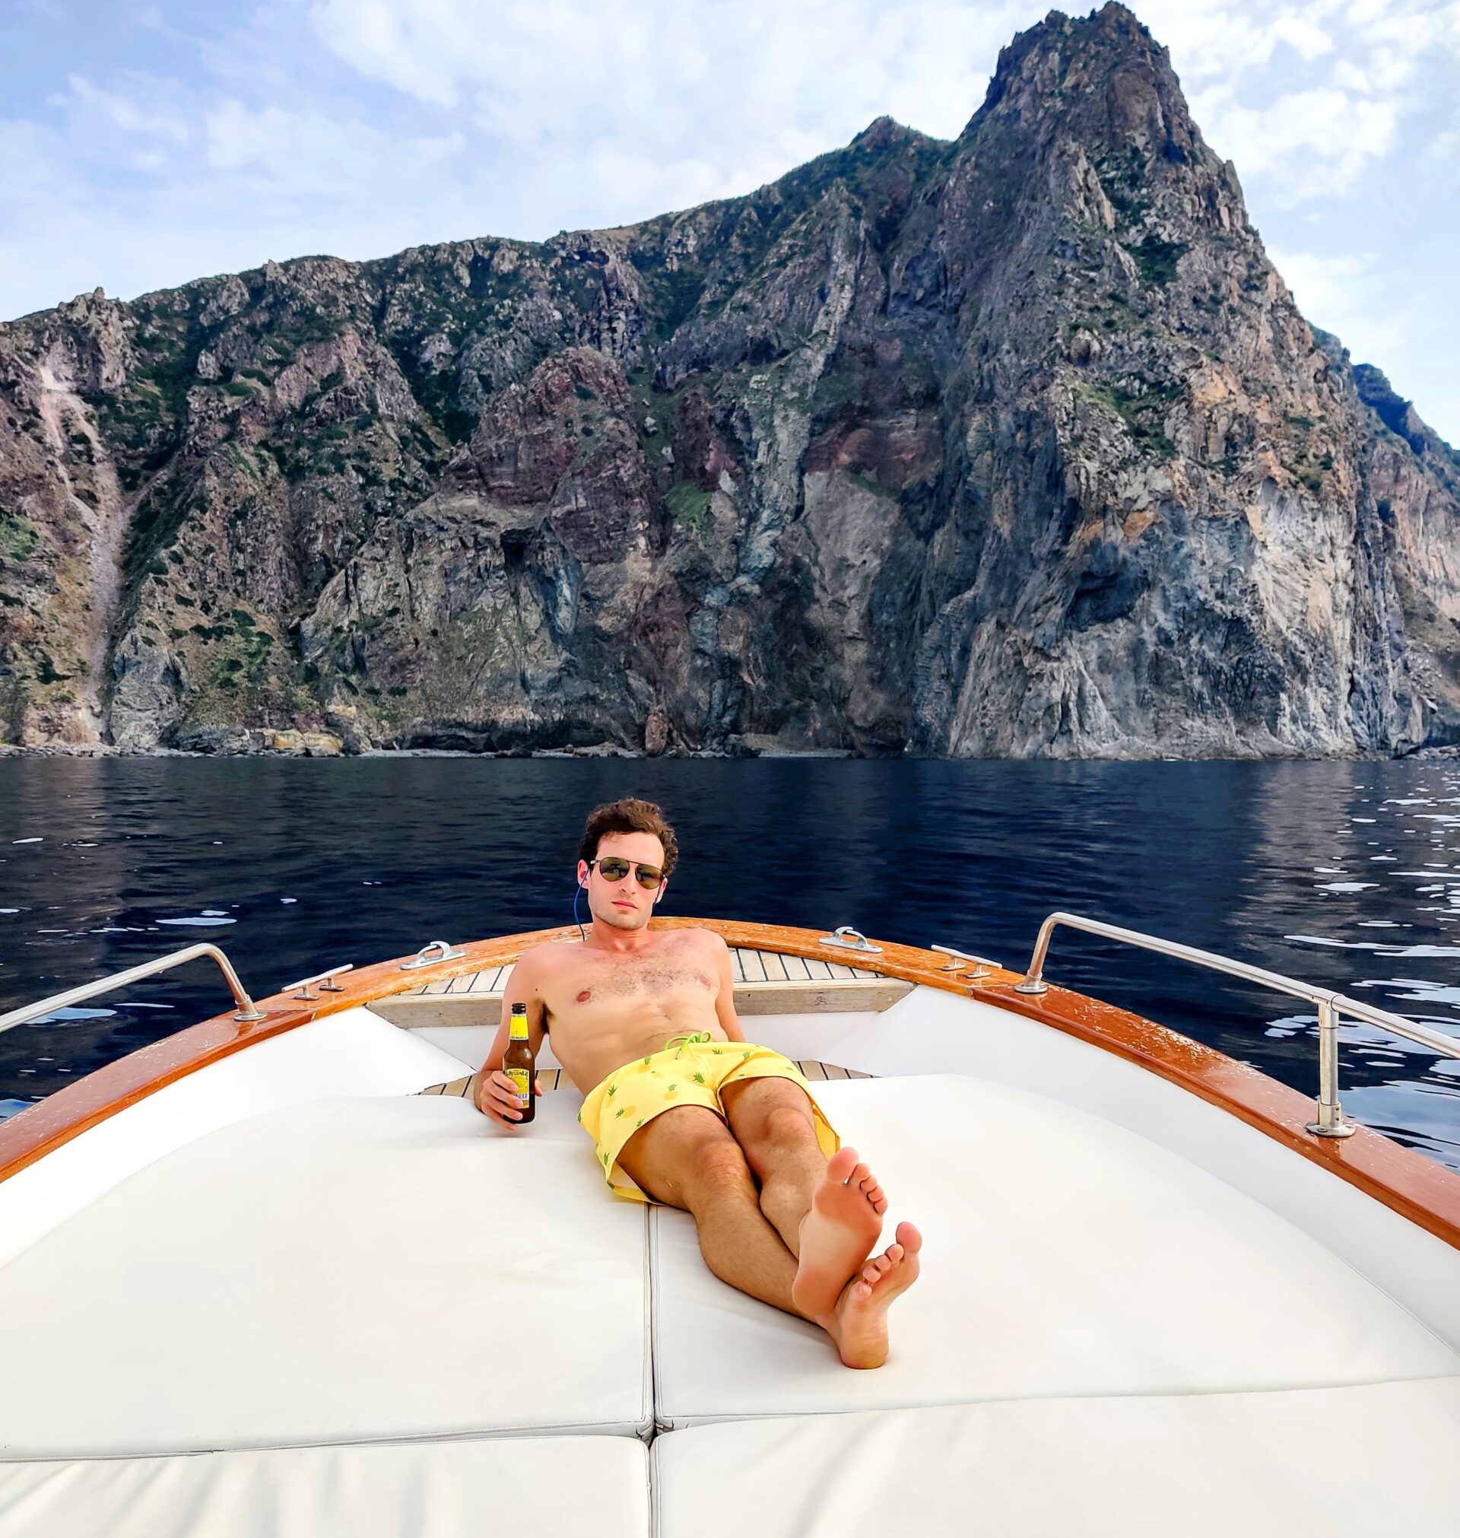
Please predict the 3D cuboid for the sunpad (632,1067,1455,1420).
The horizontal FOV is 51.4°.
[{"bbox_3d":[0.398,0.788,2.619,1.060,0.110,1.420,-2,5,-3],"label":"sunpad"}]

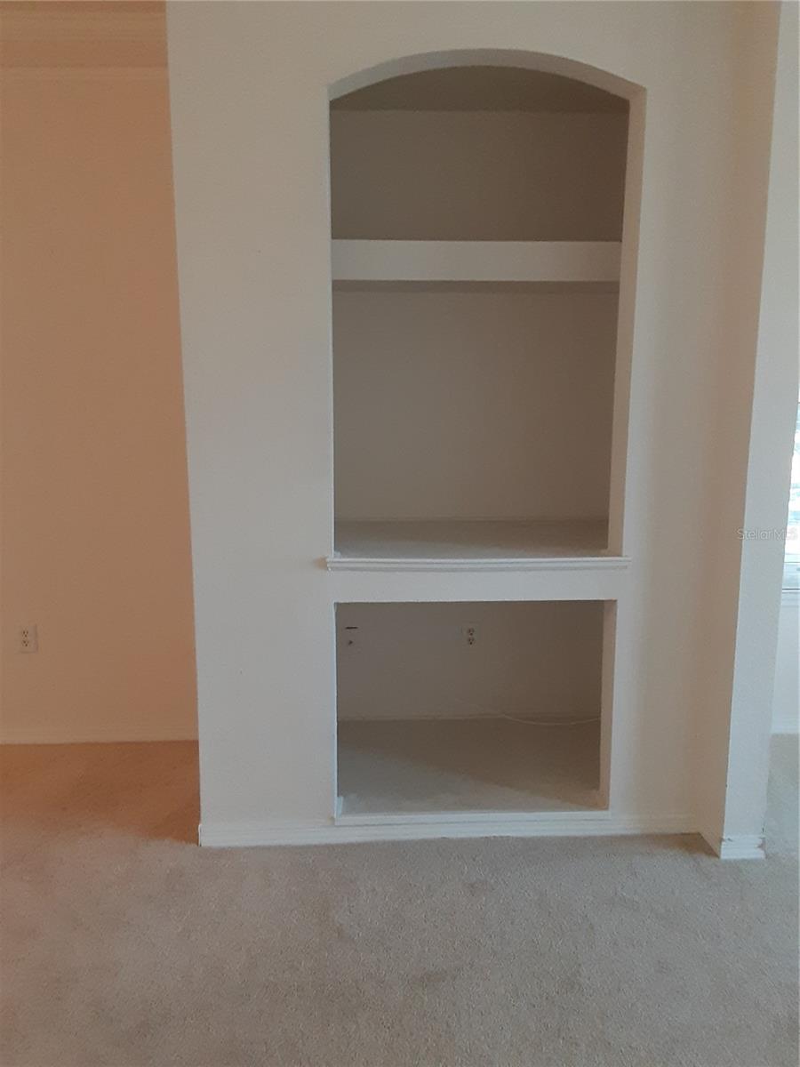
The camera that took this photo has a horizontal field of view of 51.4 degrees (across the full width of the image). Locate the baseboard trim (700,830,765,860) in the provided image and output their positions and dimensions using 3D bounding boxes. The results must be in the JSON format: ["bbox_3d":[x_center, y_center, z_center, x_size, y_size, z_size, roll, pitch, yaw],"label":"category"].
[{"bbox_3d":[1.052,0.952,2.629,0.138,0.078,0.148,0,9,-2],"label":"baseboard trim"}]

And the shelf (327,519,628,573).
[{"bbox_3d":[0.226,0.032,2.901,0.918,0.041,0.783,0,9,-2],"label":"shelf"}]

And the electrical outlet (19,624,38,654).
[{"bbox_3d":[-1.489,0.423,3.332,0.072,0.116,0.010,0,9,-2],"label":"electrical outlet"}]

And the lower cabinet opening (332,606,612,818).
[{"bbox_3d":[0.221,0.488,2.984,0.869,0.698,0.754,0,9,-2],"label":"lower cabinet opening"}]

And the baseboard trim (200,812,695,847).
[{"bbox_3d":[0.168,0.943,2.677,1.602,0.080,0.018,0,9,-2],"label":"baseboard trim"}]

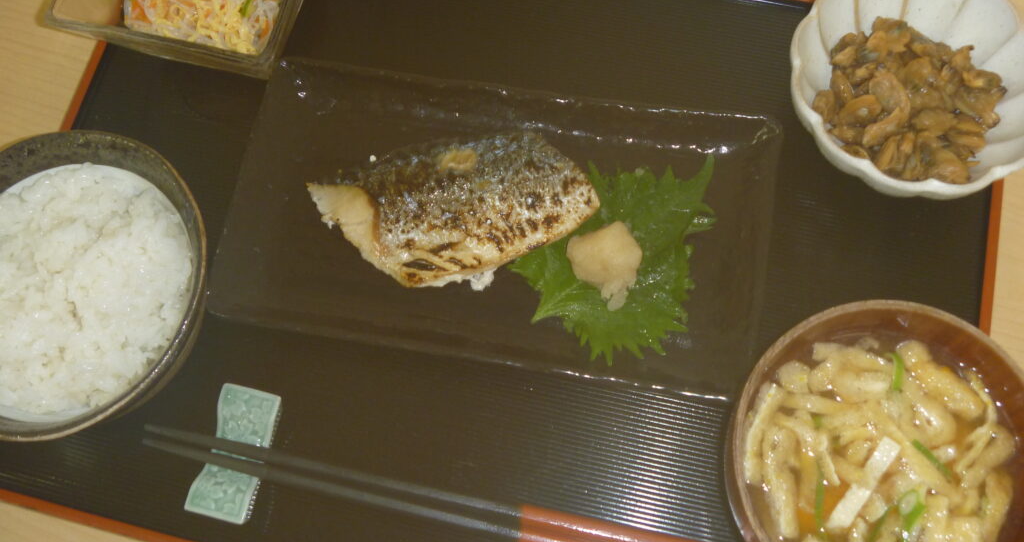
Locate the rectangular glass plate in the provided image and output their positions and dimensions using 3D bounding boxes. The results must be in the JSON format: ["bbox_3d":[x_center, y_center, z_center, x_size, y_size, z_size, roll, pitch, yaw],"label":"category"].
[{"bbox_3d":[-0.006,-0.018,0.422,0.210,0.020,0.116,9,72,7],"label":"rectangular glass plate"}]

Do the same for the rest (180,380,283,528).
[{"bbox_3d":[-0.106,0.071,0.402,0.024,0.012,0.050,12,72,8],"label":"rest"}]

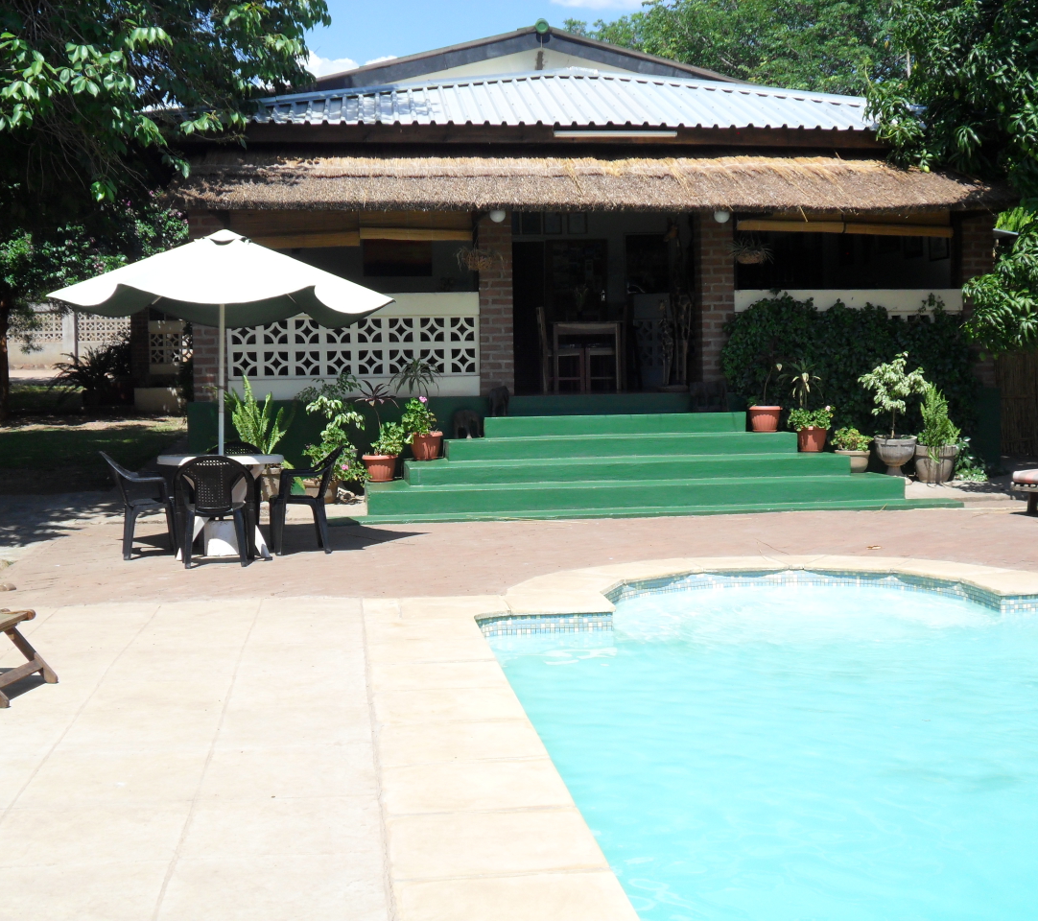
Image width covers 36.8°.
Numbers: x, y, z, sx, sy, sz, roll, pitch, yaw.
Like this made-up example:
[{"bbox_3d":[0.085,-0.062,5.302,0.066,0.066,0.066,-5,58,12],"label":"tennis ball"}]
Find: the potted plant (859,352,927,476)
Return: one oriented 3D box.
[{"bbox_3d":[3.826,-0.467,15.982,0.674,1.294,0.620,-1,4,-9],"label":"potted plant"}]

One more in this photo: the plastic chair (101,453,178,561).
[{"bbox_3d":[-2.805,0.309,11.493,0.540,0.800,0.560,-2,4,-16],"label":"plastic chair"}]

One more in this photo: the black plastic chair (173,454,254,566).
[{"bbox_3d":[-2.115,0.327,10.900,0.560,0.785,0.560,-1,4,-9],"label":"black plastic chair"}]

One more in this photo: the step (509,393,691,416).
[{"bbox_3d":[0.852,-0.580,16.401,1.950,0.210,0.400,-1,4,-7],"label":"step"}]

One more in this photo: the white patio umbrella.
[{"bbox_3d":[-2.137,-0.491,11.330,2.470,2.360,2.200,-1,4,-5],"label":"white patio umbrella"}]

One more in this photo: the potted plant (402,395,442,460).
[{"bbox_3d":[-0.961,-0.320,15.551,0.410,0.655,0.400,-1,4,-7],"label":"potted plant"}]

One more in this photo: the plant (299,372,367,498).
[{"bbox_3d":[-1.814,-0.230,15.256,0.700,1.290,0.620,-1,4,-7],"label":"plant"}]

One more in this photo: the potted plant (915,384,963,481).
[{"bbox_3d":[4.227,-0.271,15.720,0.475,0.993,0.450,-1,4,-9],"label":"potted plant"}]

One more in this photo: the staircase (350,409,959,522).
[{"bbox_3d":[1.059,0.011,14.440,5.173,0.750,2.700,-1,4,-9],"label":"staircase"}]

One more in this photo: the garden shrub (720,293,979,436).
[{"bbox_3d":[3.479,-0.924,16.432,2.680,1.640,0.550,-1,4,-7],"label":"garden shrub"}]

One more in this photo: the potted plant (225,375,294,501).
[{"bbox_3d":[-2.548,-0.221,15.323,0.700,1.260,0.650,-1,4,-7],"label":"potted plant"}]

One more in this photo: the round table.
[{"bbox_3d":[-2.175,0.328,11.382,0.910,0.725,0.910,-1,4,-9],"label":"round table"}]

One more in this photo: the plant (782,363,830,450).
[{"bbox_3d":[2.858,-0.525,15.524,0.470,0.885,0.450,-1,4,-9],"label":"plant"}]

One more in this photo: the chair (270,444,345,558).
[{"bbox_3d":[-1.592,0.280,11.631,0.540,0.800,0.560,-2,4,-13],"label":"chair"}]

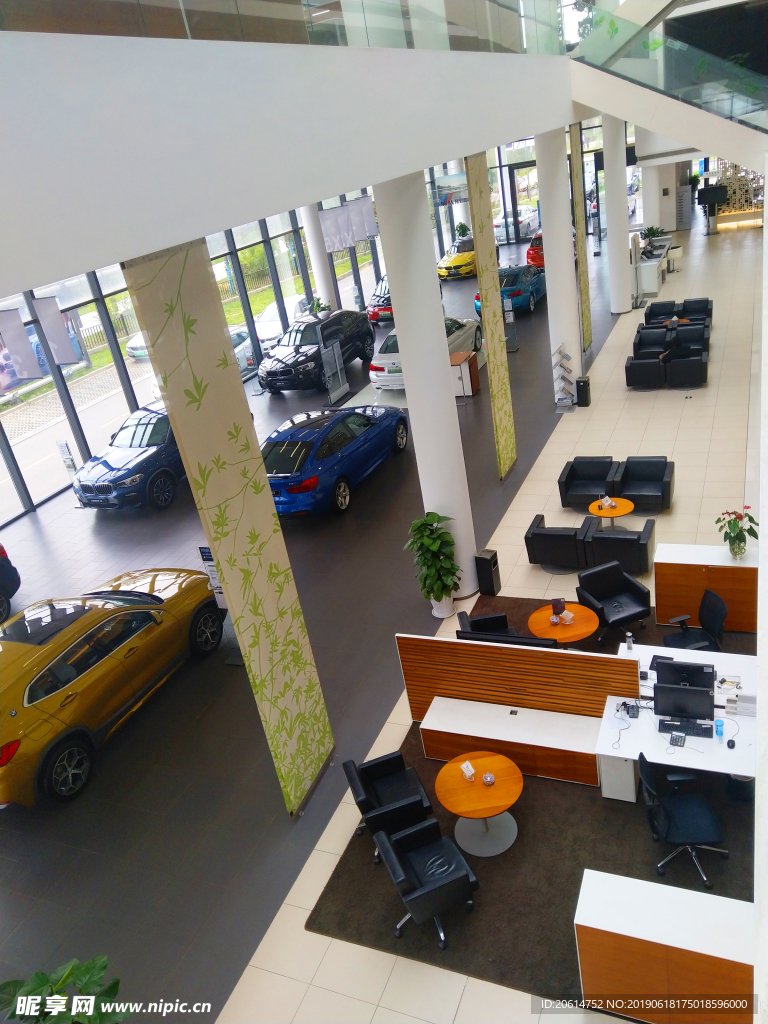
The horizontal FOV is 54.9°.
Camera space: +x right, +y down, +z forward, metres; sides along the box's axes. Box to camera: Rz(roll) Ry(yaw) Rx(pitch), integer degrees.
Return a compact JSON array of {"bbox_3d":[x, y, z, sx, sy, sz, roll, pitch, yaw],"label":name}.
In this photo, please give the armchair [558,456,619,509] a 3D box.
[{"bbox_3d":[3.505,-0.474,12.507,0.834,0.730,0.730,2,28,25],"label":"armchair"}]

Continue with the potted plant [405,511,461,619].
[{"bbox_3d":[0.712,0.740,10.257,0.633,1.531,0.613,2,27,25],"label":"potted plant"}]

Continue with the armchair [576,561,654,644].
[{"bbox_3d":[2.924,1.167,9.436,0.650,0.800,0.670,-18,26,-16],"label":"armchair"}]

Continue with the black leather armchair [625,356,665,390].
[{"bbox_3d":[6.051,-3.267,17.018,0.834,0.730,0.730,0,27,23],"label":"black leather armchair"}]

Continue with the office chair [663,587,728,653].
[{"bbox_3d":[3.494,1.484,8.334,0.650,0.980,0.616,-13,25,-4],"label":"office chair"}]

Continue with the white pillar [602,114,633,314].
[{"bbox_3d":[7.125,-8.954,22.544,0.694,5.614,0.673,2,27,25],"label":"white pillar"}]

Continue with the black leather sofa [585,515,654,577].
[{"bbox_3d":[3.436,0.449,10.727,0.834,0.730,0.730,2,28,26],"label":"black leather sofa"}]

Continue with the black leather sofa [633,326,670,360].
[{"bbox_3d":[6.815,-4.198,18.688,0.837,0.735,0.791,2,27,25],"label":"black leather sofa"}]

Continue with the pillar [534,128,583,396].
[{"bbox_3d":[3.873,-5.230,16.364,0.650,5.720,0.650,2,26,26],"label":"pillar"}]

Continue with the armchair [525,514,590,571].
[{"bbox_3d":[2.661,0.412,11.070,0.826,0.735,0.762,2,28,26],"label":"armchair"}]

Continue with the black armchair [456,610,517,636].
[{"bbox_3d":[1.344,1.638,9.101,0.661,0.755,0.616,-10,25,2],"label":"black armchair"}]

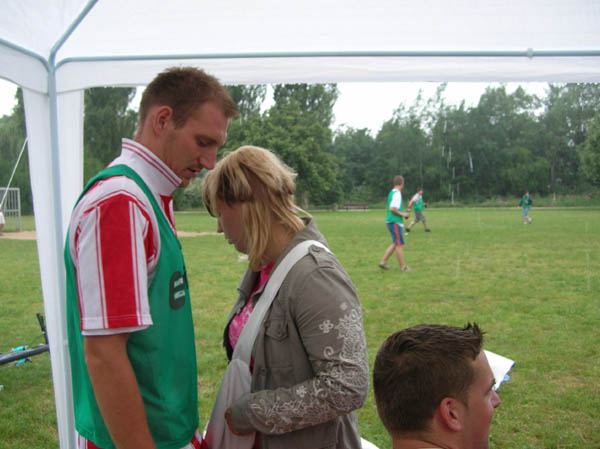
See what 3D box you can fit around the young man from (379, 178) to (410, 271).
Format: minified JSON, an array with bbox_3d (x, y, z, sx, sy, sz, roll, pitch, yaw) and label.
[{"bbox_3d":[1.794,-0.025,11.800,0.620,1.790,0.520,-2,3,-17],"label":"young man"}]

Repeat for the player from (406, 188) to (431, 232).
[{"bbox_3d":[4.656,-0.560,24.600,0.880,1.750,0.620,0,3,26],"label":"player"}]

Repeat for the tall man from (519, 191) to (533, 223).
[{"bbox_3d":[11.212,-0.835,31.000,0.650,1.670,0.450,-2,3,-21],"label":"tall man"}]

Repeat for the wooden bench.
[{"bbox_3d":[5.101,-1.609,57.000,2.100,0.840,0.600,-1,2,3],"label":"wooden bench"}]

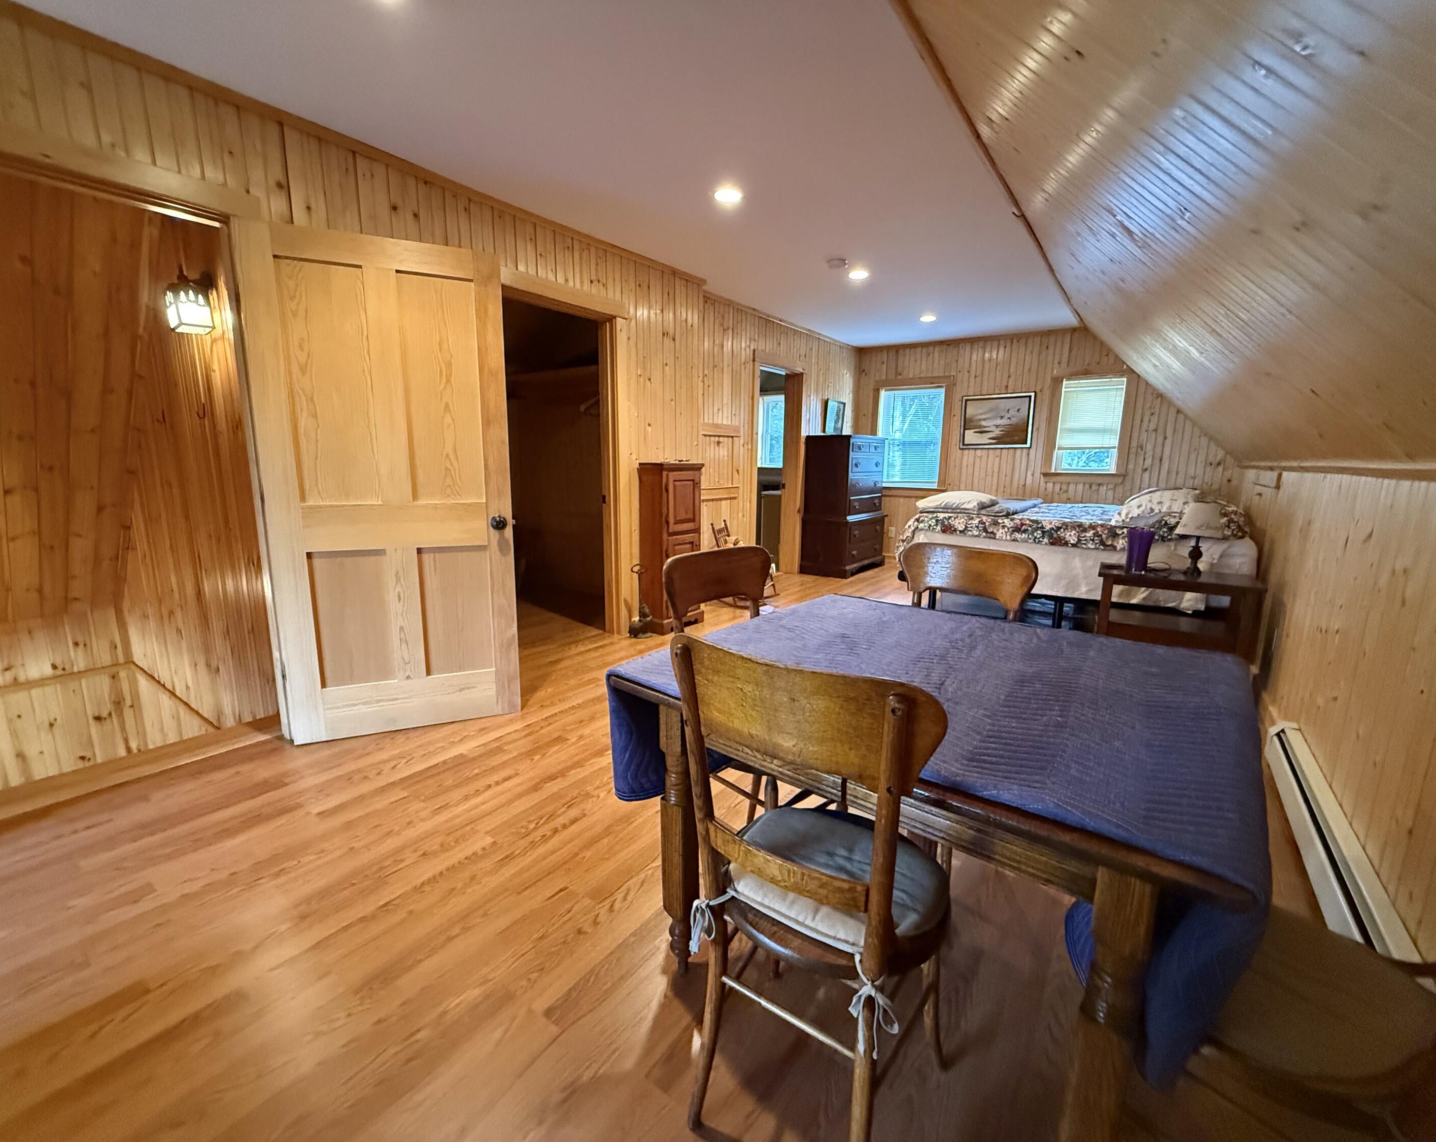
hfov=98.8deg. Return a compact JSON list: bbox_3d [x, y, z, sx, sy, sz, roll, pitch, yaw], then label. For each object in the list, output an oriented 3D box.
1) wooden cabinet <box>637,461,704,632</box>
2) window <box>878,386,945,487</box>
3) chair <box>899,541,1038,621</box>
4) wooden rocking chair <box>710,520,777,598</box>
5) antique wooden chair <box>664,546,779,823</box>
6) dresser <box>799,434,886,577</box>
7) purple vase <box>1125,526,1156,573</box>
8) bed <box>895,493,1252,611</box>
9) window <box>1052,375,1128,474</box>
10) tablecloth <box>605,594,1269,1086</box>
[{"bbox_3d":[-0.344,-0.175,4.316,0.310,1.145,0.460,8,13,34],"label":"wooden cabinet"},{"bbox_3d":[2.144,-1.502,6.942,0.748,1.088,0.080,8,13,34],"label":"window"},{"bbox_3d":[0.627,0.410,1.862,0.430,0.905,0.480,10,14,40],"label":"chair"},{"bbox_3d":[0.237,-0.091,5.231,0.520,0.670,0.360,5,11,22],"label":"wooden rocking chair"},{"bbox_3d":[0.154,0.424,1.745,0.430,0.905,0.480,-8,14,-40],"label":"antique wooden chair"},{"bbox_3d":[1.403,-0.721,6.697,0.515,1.420,1.060,8,13,34],"label":"dresser"},{"bbox_3d":[2.727,-0.136,3.985,0.150,0.280,0.150,8,13,34],"label":"purple vase"},{"bbox_3d":[2.710,-0.123,4.841,2.080,0.950,1.520,8,13,34],"label":"bed"},{"bbox_3d":[3.582,-1.397,5.937,0.528,0.914,0.080,8,13,34],"label":"window"},{"bbox_3d":[0.494,0.386,1.412,1.070,0.360,1.020,9,13,38],"label":"tablecloth"}]

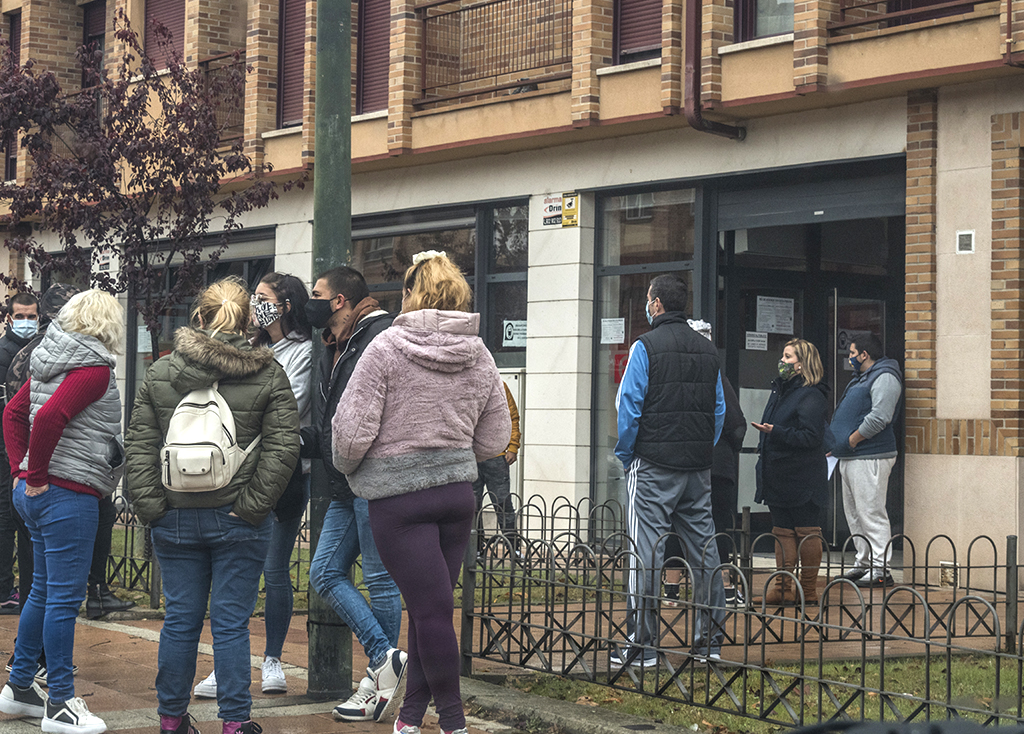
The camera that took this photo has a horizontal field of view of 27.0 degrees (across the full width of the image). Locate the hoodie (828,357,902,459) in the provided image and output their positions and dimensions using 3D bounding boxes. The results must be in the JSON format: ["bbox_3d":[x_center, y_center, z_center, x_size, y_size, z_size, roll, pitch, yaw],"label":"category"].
[{"bbox_3d":[2.498,0.293,15.050,0.460,0.720,0.530,1,-2,-13],"label":"hoodie"}]

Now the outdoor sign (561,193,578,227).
[{"bbox_3d":[0.498,-1.334,18.150,0.015,0.290,0.205,2,-2,-39],"label":"outdoor sign"}]

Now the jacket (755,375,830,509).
[{"bbox_3d":[1.771,0.477,13.450,0.420,0.850,0.500,2,-2,-16],"label":"jacket"}]

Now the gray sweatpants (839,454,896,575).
[{"bbox_3d":[2.512,1.028,15.050,0.360,0.860,0.420,1,-2,-12],"label":"gray sweatpants"}]

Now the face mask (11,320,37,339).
[{"bbox_3d":[-2.592,-0.199,11.300,0.145,0.110,0.080,2,-2,-22],"label":"face mask"}]

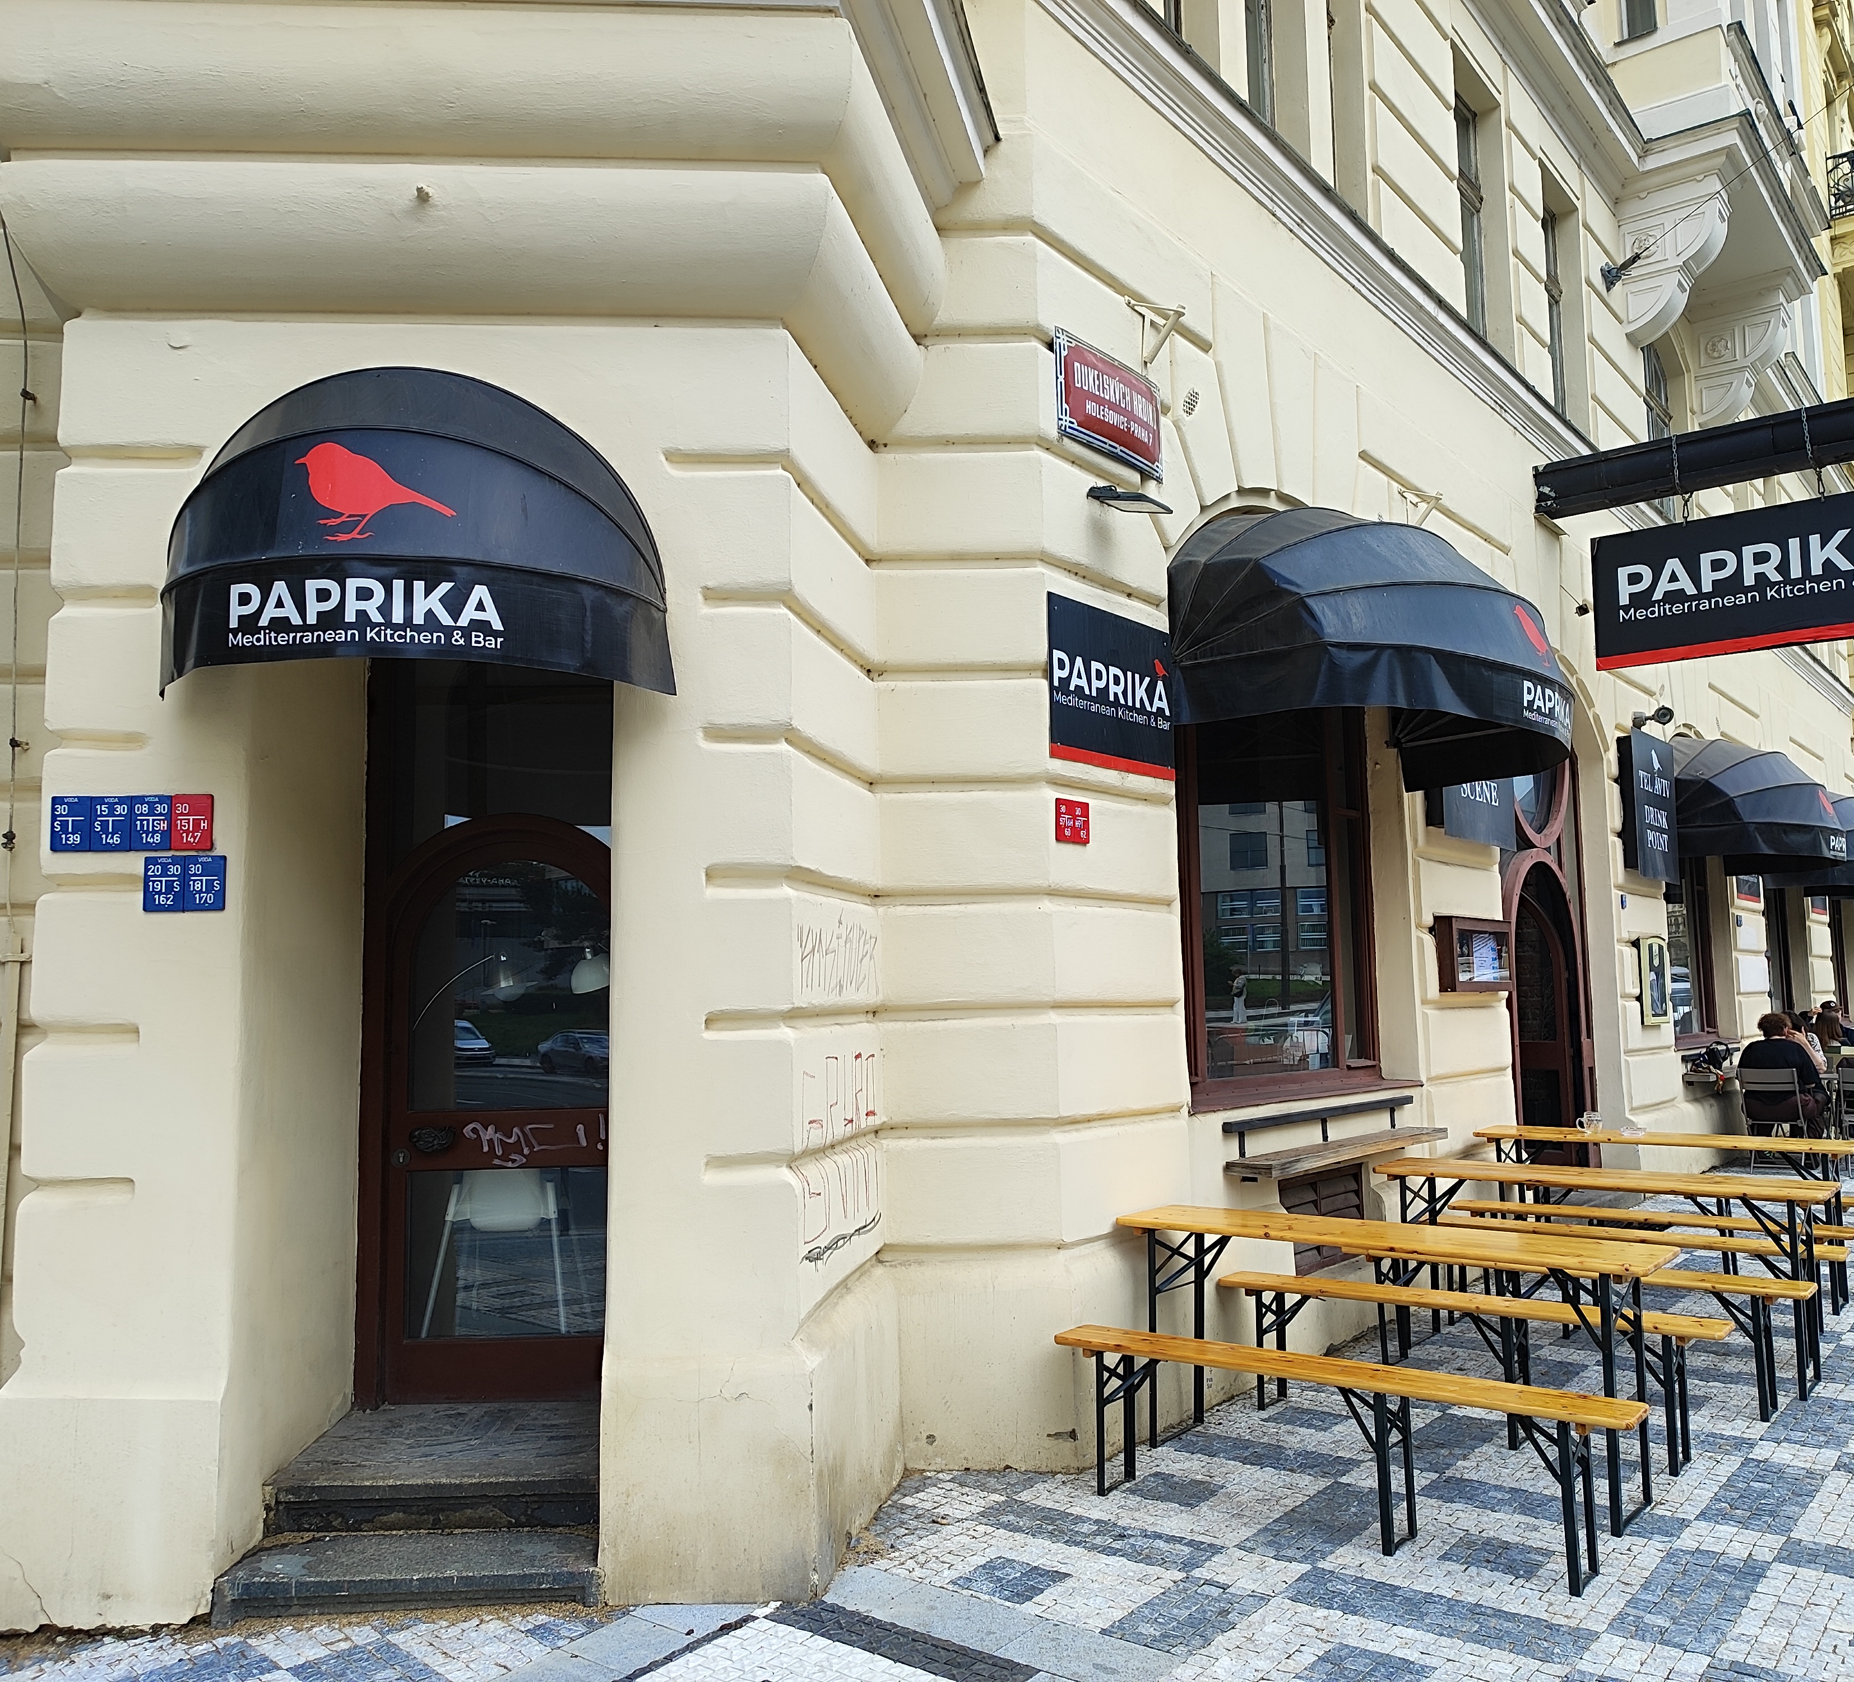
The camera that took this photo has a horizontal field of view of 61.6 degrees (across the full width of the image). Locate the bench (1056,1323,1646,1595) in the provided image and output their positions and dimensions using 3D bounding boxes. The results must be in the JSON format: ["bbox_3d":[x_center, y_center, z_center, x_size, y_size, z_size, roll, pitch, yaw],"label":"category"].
[{"bbox_3d":[1.168,1.787,4.570,1.770,0.468,0.200,-6,-8,38],"label":"bench"}]

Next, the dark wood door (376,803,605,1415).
[{"bbox_3d":[-1.443,0.927,5.490,0.980,2.040,0.100,-1,-6,-3],"label":"dark wood door"}]

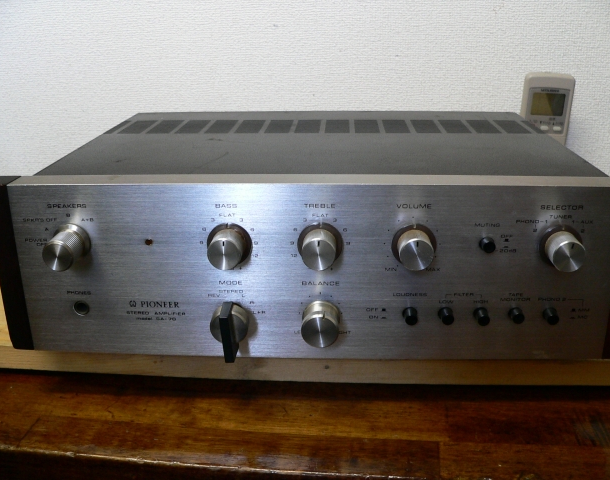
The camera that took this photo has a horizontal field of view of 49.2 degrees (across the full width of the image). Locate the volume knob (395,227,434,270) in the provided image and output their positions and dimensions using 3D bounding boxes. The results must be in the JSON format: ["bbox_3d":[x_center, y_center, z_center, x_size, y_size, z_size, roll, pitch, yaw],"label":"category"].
[{"bbox_3d":[0.072,0.007,0.431,0.030,0.030,0.019,0,20,3],"label":"volume knob"}]

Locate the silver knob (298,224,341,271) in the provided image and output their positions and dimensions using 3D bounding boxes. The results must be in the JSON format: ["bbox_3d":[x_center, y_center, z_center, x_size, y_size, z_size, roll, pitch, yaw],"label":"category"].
[{"bbox_3d":[0.010,0.007,0.434,0.030,0.030,0.020,0,20,3],"label":"silver knob"}]

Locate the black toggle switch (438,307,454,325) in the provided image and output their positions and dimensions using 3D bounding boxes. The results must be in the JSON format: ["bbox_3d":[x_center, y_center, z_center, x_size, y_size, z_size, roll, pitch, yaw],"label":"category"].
[{"bbox_3d":[0.096,0.052,0.448,0.009,0.009,0.010,0,20,3],"label":"black toggle switch"}]

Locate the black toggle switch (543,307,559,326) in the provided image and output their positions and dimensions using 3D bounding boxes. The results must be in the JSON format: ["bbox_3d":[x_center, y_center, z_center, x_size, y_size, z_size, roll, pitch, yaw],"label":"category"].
[{"bbox_3d":[0.166,0.052,0.448,0.010,0.010,0.009,0,20,3],"label":"black toggle switch"}]

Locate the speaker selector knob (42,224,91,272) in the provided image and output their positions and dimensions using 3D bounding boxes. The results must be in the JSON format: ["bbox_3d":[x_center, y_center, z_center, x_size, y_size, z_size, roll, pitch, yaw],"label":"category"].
[{"bbox_3d":[-0.159,0.006,0.441,0.026,0.026,0.026,0,20,3],"label":"speaker selector knob"}]

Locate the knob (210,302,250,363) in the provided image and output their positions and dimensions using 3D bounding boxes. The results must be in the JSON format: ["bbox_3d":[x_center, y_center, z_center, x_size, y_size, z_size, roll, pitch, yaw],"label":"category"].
[{"bbox_3d":[-0.051,0.063,0.457,0.025,0.034,0.024,0,20,3],"label":"knob"}]

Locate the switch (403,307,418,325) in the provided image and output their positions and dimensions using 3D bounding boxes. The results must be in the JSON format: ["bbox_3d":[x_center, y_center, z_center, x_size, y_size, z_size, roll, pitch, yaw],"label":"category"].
[{"bbox_3d":[0.072,0.052,0.450,0.009,0.009,0.010,0,20,3],"label":"switch"}]

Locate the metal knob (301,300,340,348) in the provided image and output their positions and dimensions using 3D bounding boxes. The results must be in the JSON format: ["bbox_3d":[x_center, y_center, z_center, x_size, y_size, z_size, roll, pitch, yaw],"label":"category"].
[{"bbox_3d":[0.011,0.057,0.450,0.026,0.026,0.019,0,20,3],"label":"metal knob"}]

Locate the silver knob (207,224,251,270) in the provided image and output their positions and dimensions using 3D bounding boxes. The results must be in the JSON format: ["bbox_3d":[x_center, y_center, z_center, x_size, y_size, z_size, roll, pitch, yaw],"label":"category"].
[{"bbox_3d":[-0.051,0.006,0.438,0.030,0.030,0.020,0,20,3],"label":"silver knob"}]

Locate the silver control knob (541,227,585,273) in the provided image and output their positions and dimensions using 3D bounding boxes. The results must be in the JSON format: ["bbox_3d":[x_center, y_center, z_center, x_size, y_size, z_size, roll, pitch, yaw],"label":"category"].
[{"bbox_3d":[0.168,0.008,0.426,0.030,0.030,0.018,0,20,3],"label":"silver control knob"}]

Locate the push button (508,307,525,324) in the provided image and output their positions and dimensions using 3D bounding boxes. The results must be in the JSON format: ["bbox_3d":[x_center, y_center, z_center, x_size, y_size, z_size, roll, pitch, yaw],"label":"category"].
[{"bbox_3d":[0.142,0.051,0.446,0.009,0.009,0.009,0,20,3],"label":"push button"}]

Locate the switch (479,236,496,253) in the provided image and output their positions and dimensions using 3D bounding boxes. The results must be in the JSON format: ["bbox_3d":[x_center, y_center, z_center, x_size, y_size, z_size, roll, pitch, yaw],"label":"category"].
[{"bbox_3d":[0.119,0.004,0.430,0.009,0.009,0.008,0,20,3],"label":"switch"}]

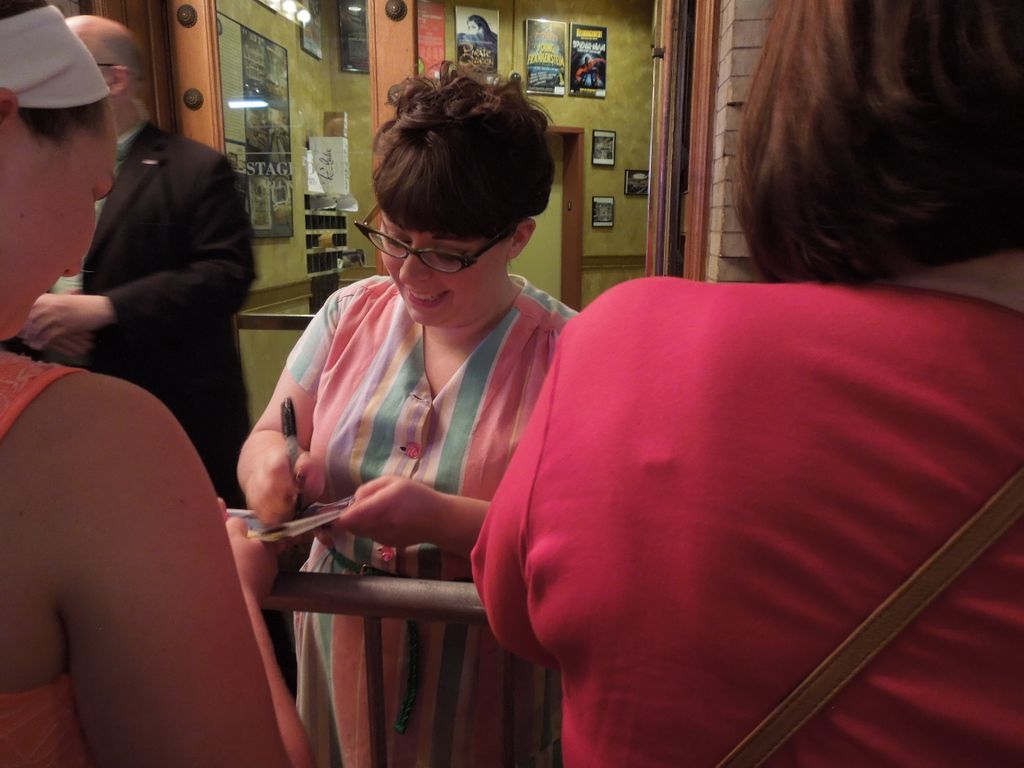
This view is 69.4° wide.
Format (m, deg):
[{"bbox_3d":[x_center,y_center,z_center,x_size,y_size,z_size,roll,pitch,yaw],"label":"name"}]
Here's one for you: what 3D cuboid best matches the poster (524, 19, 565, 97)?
[{"bbox_3d":[0.280,-2.685,6.112,0.360,0.575,0.025,-5,13,-23],"label":"poster"}]

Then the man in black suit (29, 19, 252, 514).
[{"bbox_3d":[-0.828,0.084,1.711,0.560,1.820,0.450,6,14,27],"label":"man in black suit"}]

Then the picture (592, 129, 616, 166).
[{"bbox_3d":[0.807,-2.067,6.486,0.228,0.290,0.025,-5,13,-23],"label":"picture"}]

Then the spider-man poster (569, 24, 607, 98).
[{"bbox_3d":[0.646,-2.730,6.269,0.360,0.575,0.025,-5,13,-23],"label":"spider-man poster"}]

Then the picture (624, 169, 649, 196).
[{"bbox_3d":[1.133,-1.817,6.688,0.267,0.215,0.025,-5,13,-23],"label":"picture"}]

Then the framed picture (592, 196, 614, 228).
[{"bbox_3d":[0.812,-1.532,6.604,0.217,0.267,0.025,-5,13,-23],"label":"framed picture"}]

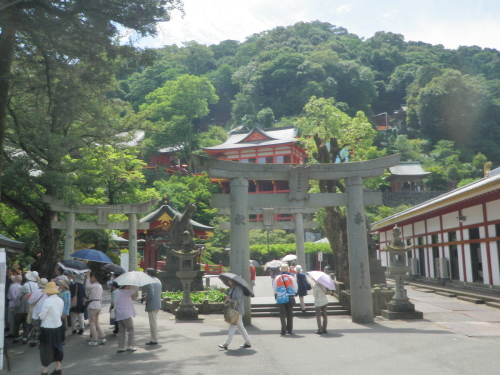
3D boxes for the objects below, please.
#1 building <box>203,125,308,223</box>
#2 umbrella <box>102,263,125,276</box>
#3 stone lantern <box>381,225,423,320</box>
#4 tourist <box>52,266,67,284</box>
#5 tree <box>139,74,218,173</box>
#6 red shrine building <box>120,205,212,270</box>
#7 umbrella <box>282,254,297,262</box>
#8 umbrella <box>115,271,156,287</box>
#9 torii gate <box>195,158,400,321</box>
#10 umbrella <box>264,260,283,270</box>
[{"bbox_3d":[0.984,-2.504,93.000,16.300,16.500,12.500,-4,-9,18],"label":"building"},{"bbox_3d":[-3.700,2.267,14.200,0.720,0.340,0.720,9,-8,0],"label":"umbrella"},{"bbox_3d":[4.610,2.561,16.034,1.030,2.820,1.060,-1,-8,2],"label":"stone lantern"},{"bbox_3d":[-4.663,2.766,12.683,0.360,1.660,0.480,-4,-8,18],"label":"tourist"},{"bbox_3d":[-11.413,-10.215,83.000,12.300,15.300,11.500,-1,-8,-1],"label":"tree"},{"bbox_3d":[-8.091,4.904,51.000,9.000,6.900,5.000,0,-8,-6],"label":"red shrine building"},{"bbox_3d":[2.115,3.755,27.500,0.880,0.360,0.880,-9,-8,0],"label":"umbrella"},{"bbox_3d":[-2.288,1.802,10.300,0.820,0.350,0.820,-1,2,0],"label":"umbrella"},{"bbox_3d":[1.371,1.494,15.169,5.900,4.800,0.850,-1,-8,-1],"label":"torii gate"},{"bbox_3d":[1.121,3.675,24.500,0.870,0.380,0.870,-11,-8,0],"label":"umbrella"}]

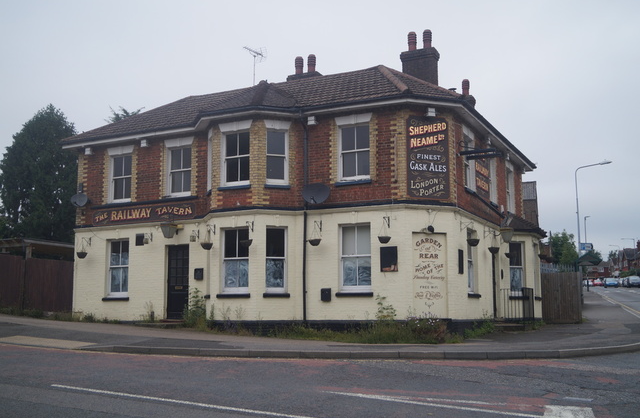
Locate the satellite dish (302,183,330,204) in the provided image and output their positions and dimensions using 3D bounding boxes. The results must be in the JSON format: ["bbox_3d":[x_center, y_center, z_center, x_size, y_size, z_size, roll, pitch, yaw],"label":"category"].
[{"bbox_3d":[-0.093,-0.419,18.386,0.730,0.560,0.460,-2,-8,14],"label":"satellite dish"}]

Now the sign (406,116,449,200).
[{"bbox_3d":[2.868,-1.367,18.266,1.216,2.197,0.040,3,-9,-18],"label":"sign"}]

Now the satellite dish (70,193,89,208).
[{"bbox_3d":[-7.695,-0.272,22.187,0.540,0.430,0.370,-2,-8,10],"label":"satellite dish"}]

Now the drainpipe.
[{"bbox_3d":[-0.448,0.156,18.682,0.110,5.737,0.250,-4,-9,26],"label":"drainpipe"}]

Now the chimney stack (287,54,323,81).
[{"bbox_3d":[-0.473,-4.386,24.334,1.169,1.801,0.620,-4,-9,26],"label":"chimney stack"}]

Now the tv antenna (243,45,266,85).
[{"bbox_3d":[-2.245,-4.985,23.689,0.420,1.441,1.178,-6,-10,35],"label":"tv antenna"}]

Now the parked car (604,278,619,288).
[{"bbox_3d":[42.048,10.721,99.845,1.800,1.500,4.100,-4,-9,24],"label":"parked car"}]

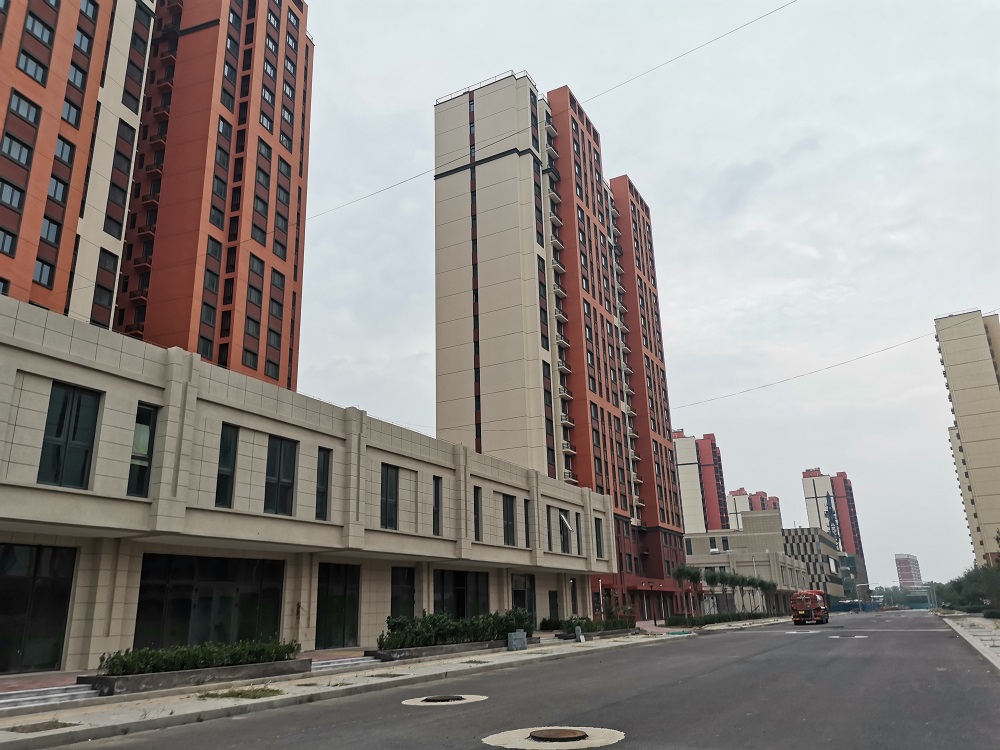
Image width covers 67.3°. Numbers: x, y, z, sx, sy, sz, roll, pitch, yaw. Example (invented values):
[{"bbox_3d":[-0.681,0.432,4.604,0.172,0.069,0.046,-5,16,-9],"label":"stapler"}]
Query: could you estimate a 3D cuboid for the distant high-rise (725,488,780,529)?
[{"bbox_3d":[143.456,96.045,414.517,17.500,61.948,48.000,-12,-20,28],"label":"distant high-rise"}]

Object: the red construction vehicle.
[{"bbox_3d":[26.302,19.658,63.475,2.069,2.600,6.100,-11,-20,26],"label":"red construction vehicle"}]

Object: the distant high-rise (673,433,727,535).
[{"bbox_3d":[73.490,54.005,274.268,16.300,61.554,43.500,-9,-19,21],"label":"distant high-rise"}]

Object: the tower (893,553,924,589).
[{"bbox_3d":[378.210,187.397,691.252,14.000,40.871,26.000,-16,-22,38],"label":"tower"}]

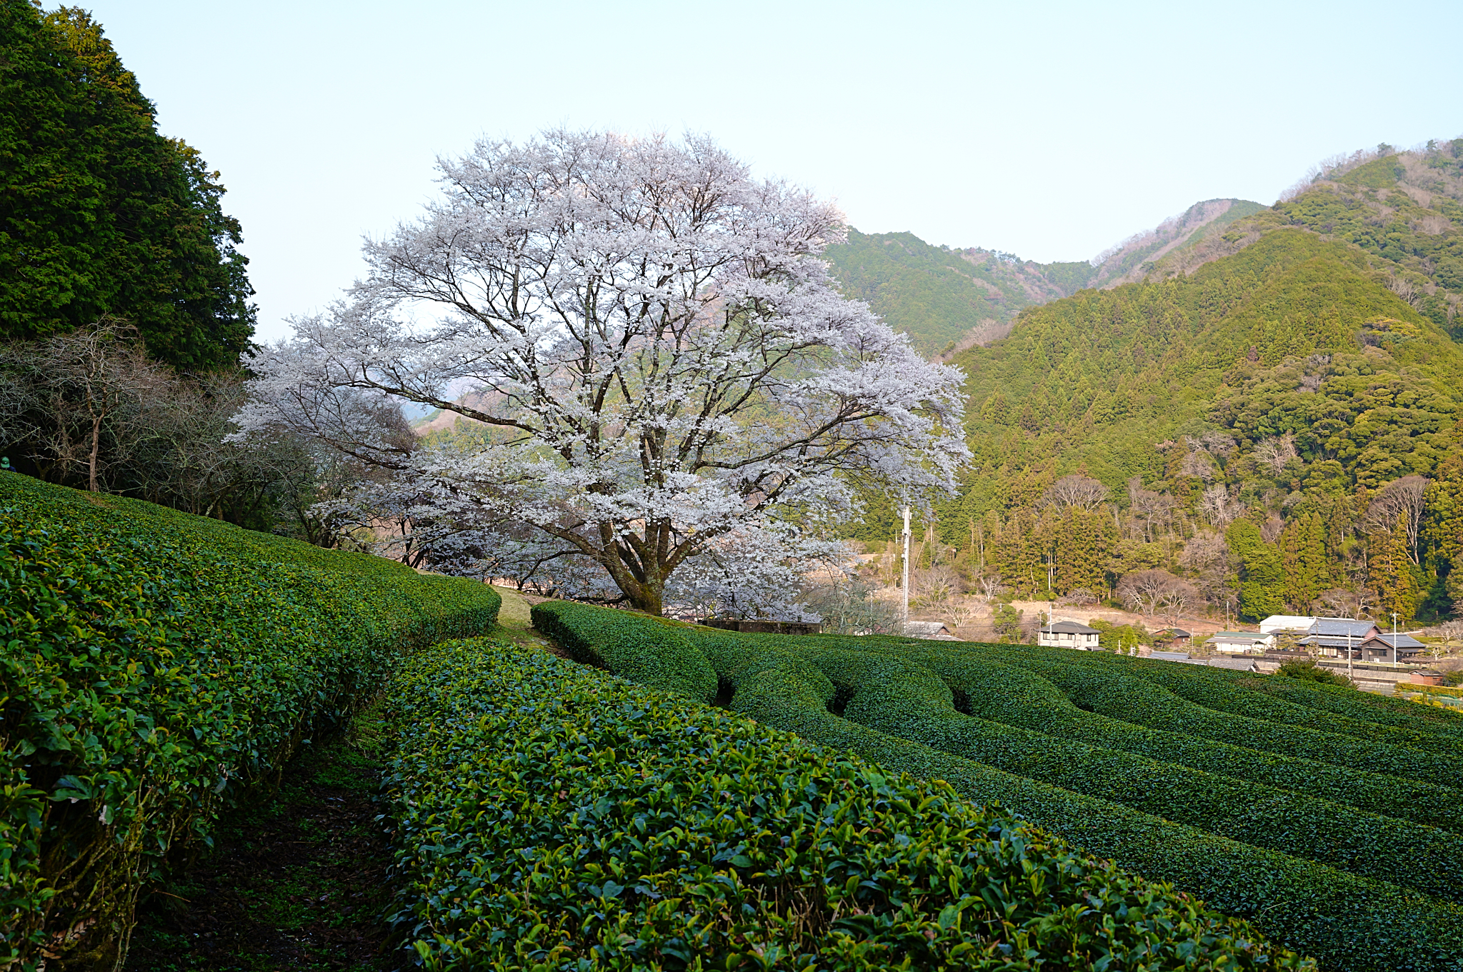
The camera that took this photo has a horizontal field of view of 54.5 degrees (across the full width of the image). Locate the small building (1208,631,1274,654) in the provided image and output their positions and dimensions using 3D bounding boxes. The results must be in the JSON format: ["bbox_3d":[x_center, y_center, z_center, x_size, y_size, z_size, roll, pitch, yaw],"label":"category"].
[{"bbox_3d":[97.580,29.970,272.000,10.500,4.500,8.000,0,0,31],"label":"small building"}]

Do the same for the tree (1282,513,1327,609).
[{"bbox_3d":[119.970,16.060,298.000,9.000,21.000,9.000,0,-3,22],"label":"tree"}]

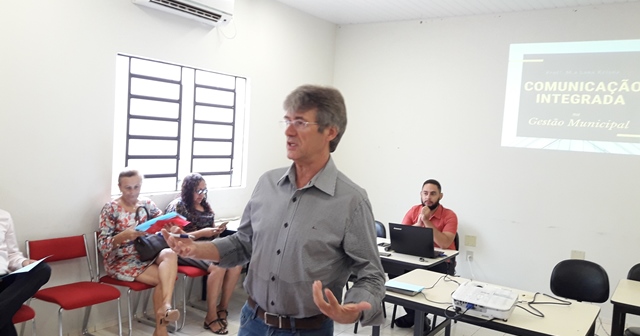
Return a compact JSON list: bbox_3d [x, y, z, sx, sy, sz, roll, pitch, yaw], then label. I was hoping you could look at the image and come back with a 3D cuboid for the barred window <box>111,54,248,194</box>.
[{"bbox_3d":[-1.164,-0.335,4.537,0.120,1.070,1.480,6,4,34],"label":"barred window"}]

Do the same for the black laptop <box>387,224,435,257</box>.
[{"bbox_3d":[0.748,0.536,3.953,0.355,0.230,0.310,6,4,34],"label":"black laptop"}]

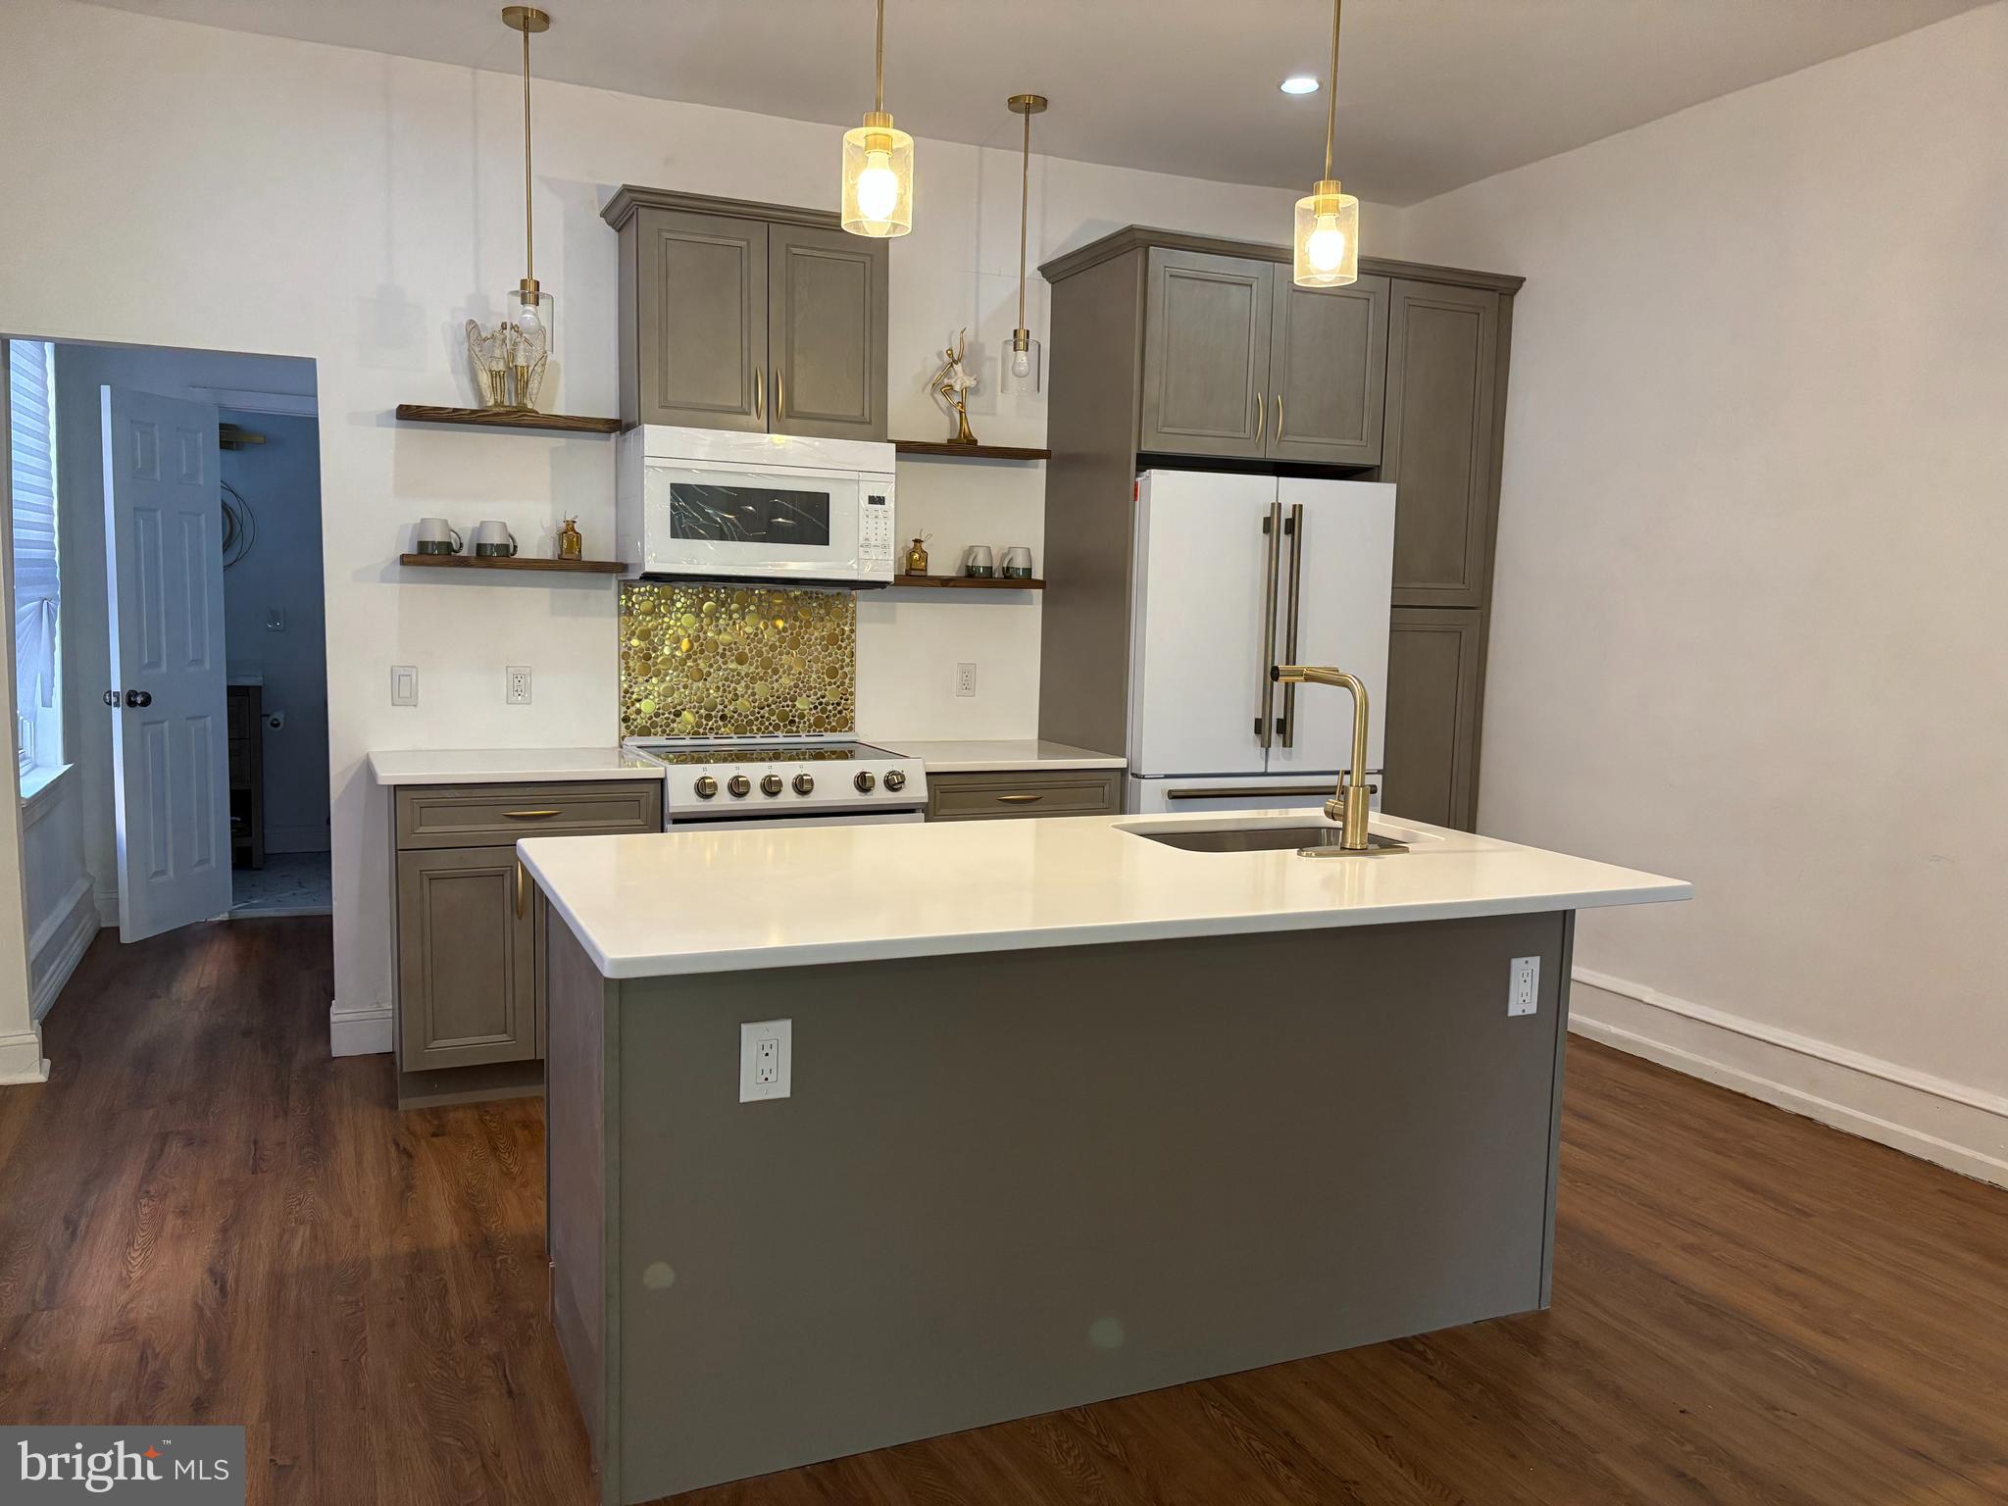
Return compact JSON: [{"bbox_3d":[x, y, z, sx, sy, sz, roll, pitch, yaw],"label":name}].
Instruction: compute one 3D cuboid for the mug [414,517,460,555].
[{"bbox_3d":[-1.649,-0.627,4.421,0.125,0.115,0.097,-1,6,-24],"label":"mug"}]

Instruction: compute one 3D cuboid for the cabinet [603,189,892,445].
[{"bbox_3d":[-0.763,-1.300,4.632,0.860,0.664,0.375,-1,6,-24],"label":"cabinet"}]

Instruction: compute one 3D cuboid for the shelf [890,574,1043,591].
[{"bbox_3d":[-0.182,-0.573,5.072,0.621,0.031,0.190,-1,6,-24],"label":"shelf"}]

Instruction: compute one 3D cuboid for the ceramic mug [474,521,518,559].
[{"bbox_3d":[-1.507,-0.636,4.495,0.120,0.107,0.096,-1,6,-24],"label":"ceramic mug"}]

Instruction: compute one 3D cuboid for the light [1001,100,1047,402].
[{"bbox_3d":[0.065,-1.546,4.609,0.122,0.874,0.122,1,6,0],"label":"light"}]

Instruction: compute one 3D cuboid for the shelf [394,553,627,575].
[{"bbox_3d":[-1.465,-0.560,4.513,0.634,0.031,0.190,-1,6,-24],"label":"shelf"}]

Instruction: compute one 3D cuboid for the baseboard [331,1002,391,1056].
[{"bbox_3d":[-1.933,0.828,4.547,0.179,0.165,0.018,-1,6,-24],"label":"baseboard"}]

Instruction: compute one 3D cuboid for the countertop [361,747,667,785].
[{"bbox_3d":[-1.423,0.037,4.360,0.740,0.028,0.610,-1,6,-24],"label":"countertop"}]

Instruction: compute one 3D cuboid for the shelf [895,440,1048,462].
[{"bbox_3d":[-0.147,-1.010,5.061,0.612,0.030,0.150,-1,6,-24],"label":"shelf"}]

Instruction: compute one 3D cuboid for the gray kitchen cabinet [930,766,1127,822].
[{"bbox_3d":[-0.070,0.463,5.002,0.671,0.884,0.610,-1,6,-24],"label":"gray kitchen cabinet"}]

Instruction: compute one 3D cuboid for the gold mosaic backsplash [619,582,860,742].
[{"bbox_3d":[-0.852,-0.289,4.907,0.776,0.520,0.012,-1,6,-24],"label":"gold mosaic backsplash"}]

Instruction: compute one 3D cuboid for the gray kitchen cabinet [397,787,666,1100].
[{"bbox_3d":[-1.409,0.486,4.419,0.699,0.884,0.610,-1,6,-24],"label":"gray kitchen cabinet"}]

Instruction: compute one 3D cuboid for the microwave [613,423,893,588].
[{"bbox_3d":[-0.764,-0.750,4.674,0.763,0.433,0.410,-1,6,-24],"label":"microwave"}]

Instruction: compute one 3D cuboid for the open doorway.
[{"bbox_3d":[-2.374,-0.112,4.339,0.764,2.042,0.130,-1,6,-24],"label":"open doorway"}]

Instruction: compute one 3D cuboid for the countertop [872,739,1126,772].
[{"bbox_3d":[-0.059,0.009,4.949,0.688,0.028,0.630,-1,6,-24],"label":"countertop"}]

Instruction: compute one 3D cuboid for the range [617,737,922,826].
[{"bbox_3d":[-0.723,0.458,4.656,0.772,0.933,0.700,-1,6,-24],"label":"range"}]

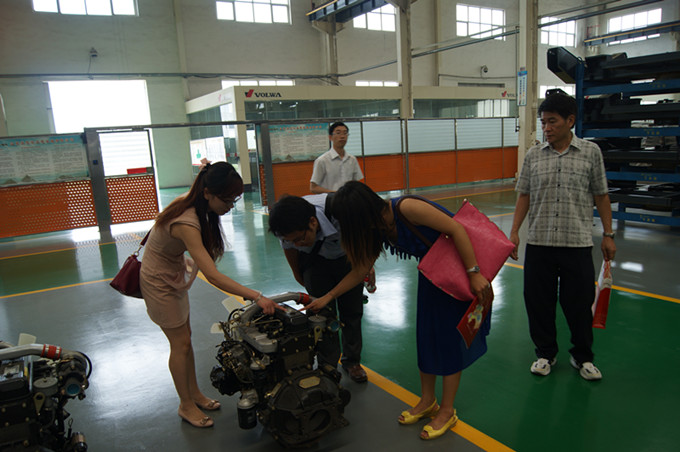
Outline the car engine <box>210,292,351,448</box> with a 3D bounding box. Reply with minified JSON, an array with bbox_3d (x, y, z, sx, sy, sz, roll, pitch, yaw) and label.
[{"bbox_3d":[-0.388,0.719,2.874,0.600,0.730,0.740,-10,12,-32],"label":"car engine"}]

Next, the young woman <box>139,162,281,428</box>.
[{"bbox_3d":[-0.717,0.388,2.835,0.750,1.430,0.430,-1,11,13],"label":"young woman"}]

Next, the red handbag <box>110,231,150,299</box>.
[{"bbox_3d":[-1.204,0.237,3.060,0.310,0.410,0.160,0,11,18],"label":"red handbag"}]

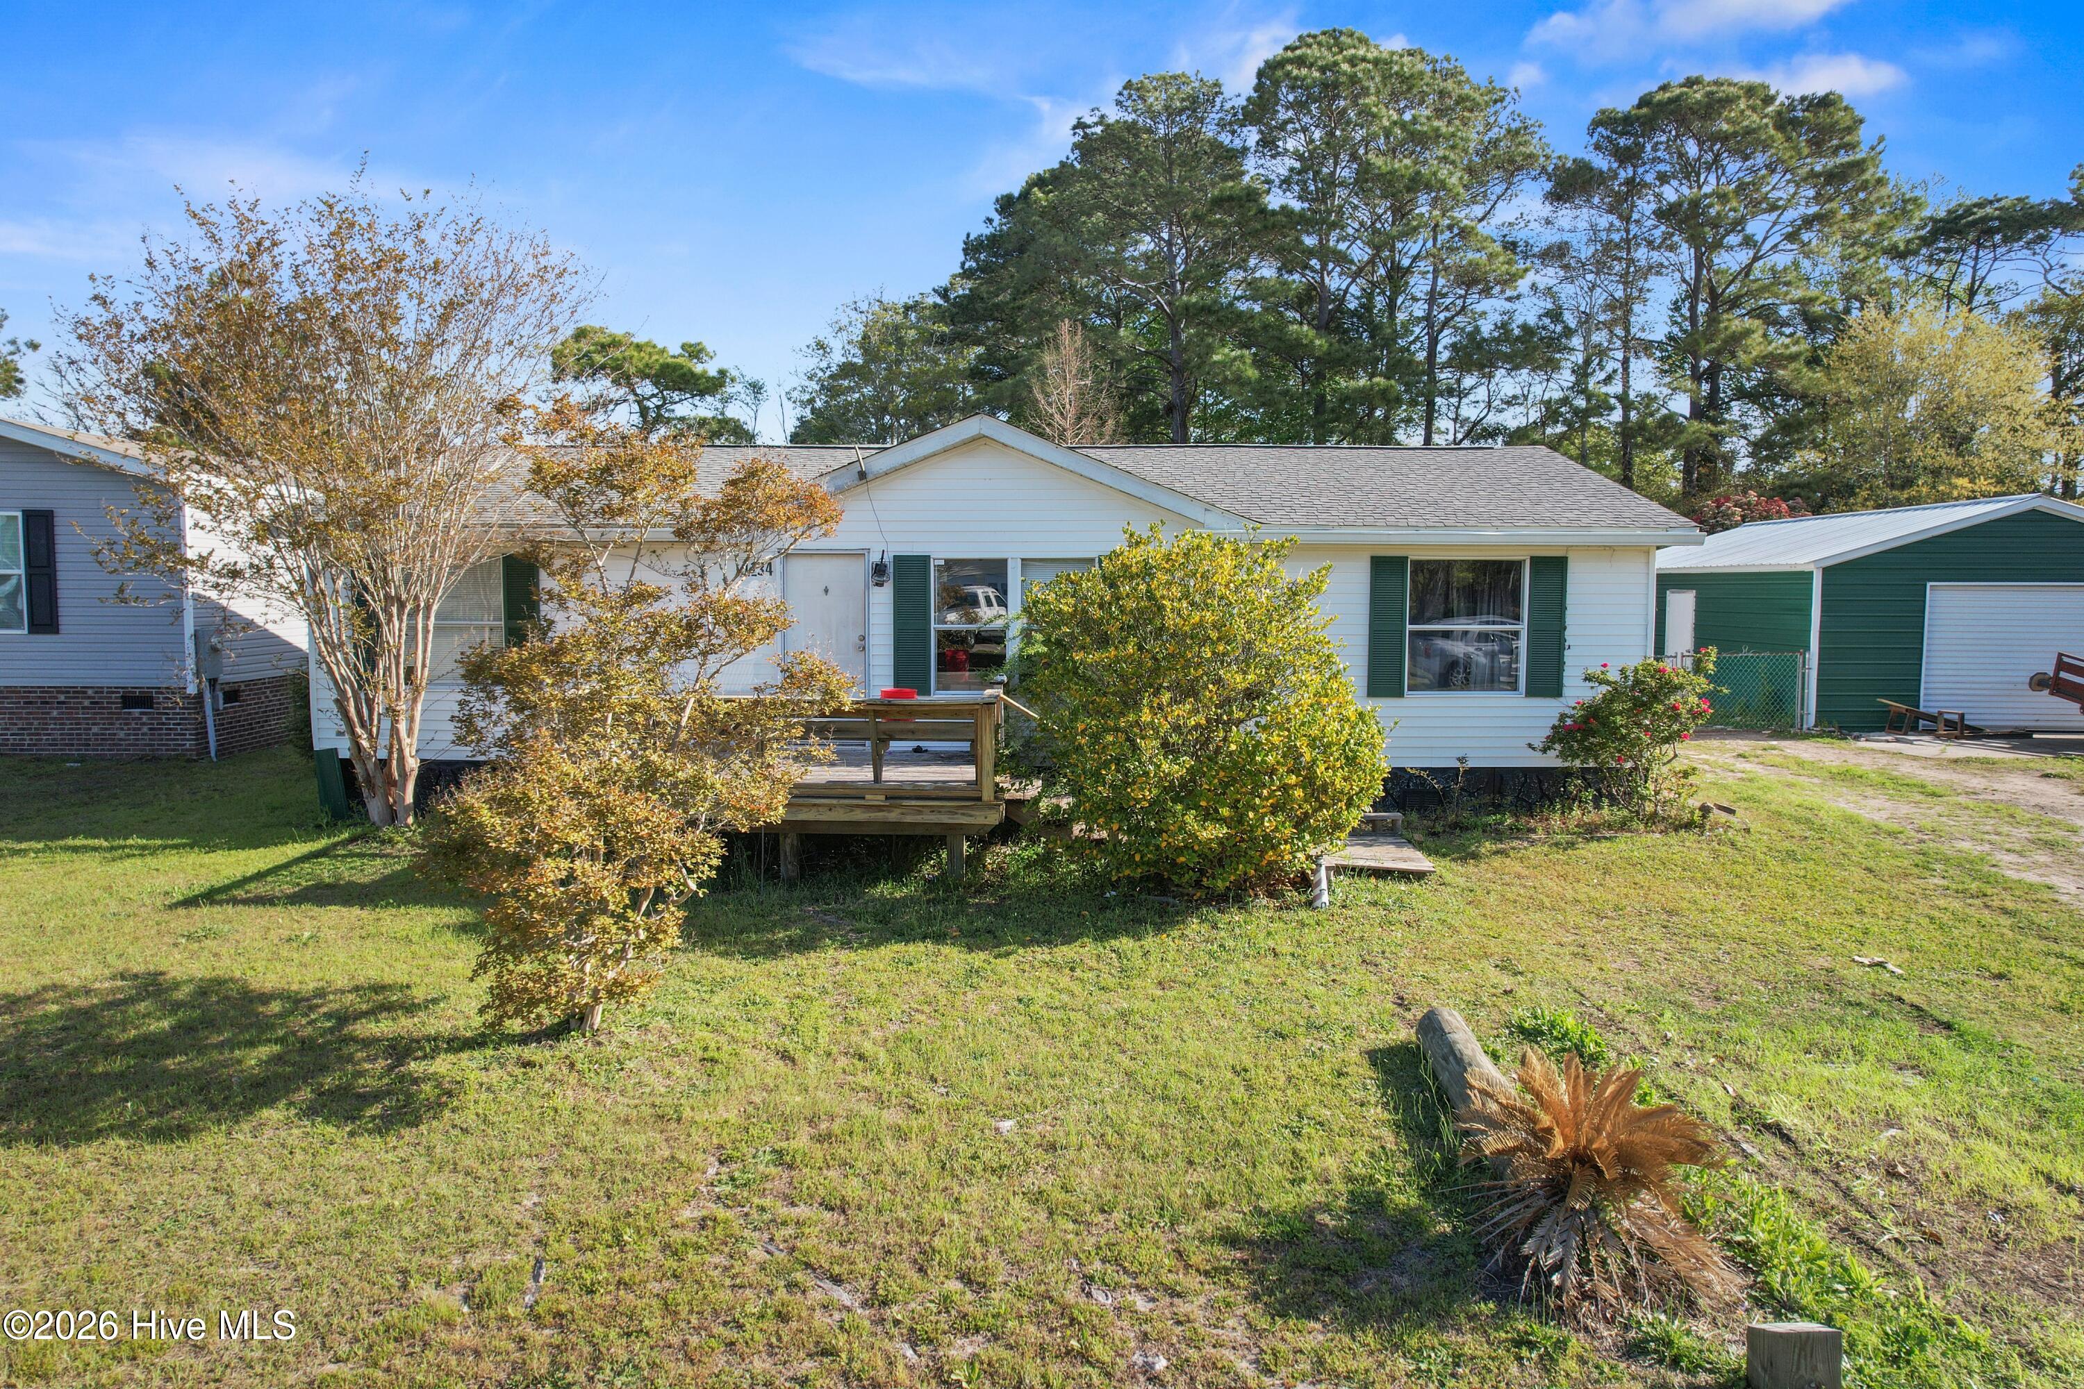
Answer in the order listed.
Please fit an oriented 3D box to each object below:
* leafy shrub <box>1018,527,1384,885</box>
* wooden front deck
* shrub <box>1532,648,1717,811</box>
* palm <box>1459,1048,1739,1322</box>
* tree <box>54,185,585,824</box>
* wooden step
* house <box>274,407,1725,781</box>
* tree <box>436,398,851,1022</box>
[{"bbox_3d":[1.256,-0.007,10.148,2.900,2.710,2.600,0,4,1],"label":"leafy shrub"},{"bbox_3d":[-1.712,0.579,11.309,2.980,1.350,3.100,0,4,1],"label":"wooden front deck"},{"bbox_3d":[5.527,0.422,12.037,1.680,1.630,1.400,0,4,1],"label":"shrub"},{"bbox_3d":[1.799,1.456,4.172,0.930,0.630,1.000,0,4,1],"label":"palm"},{"bbox_3d":[-6.647,-1.699,11.663,4.930,5.800,4.400,0,4,1],"label":"tree"},{"bbox_3d":[2.460,1.296,10.011,0.990,0.140,1.300,0,4,1],"label":"wooden step"},{"bbox_3d":[-0.587,-1.179,16.676,14.110,4.120,8.400,0,4,1],"label":"house"},{"bbox_3d":[-1.959,0.088,6.142,2.070,3.050,1.850,0,4,1],"label":"tree"}]

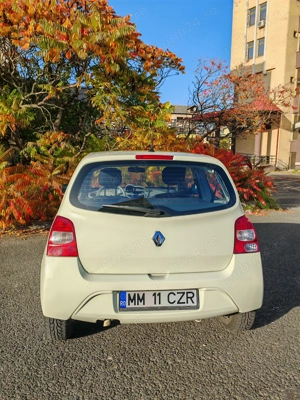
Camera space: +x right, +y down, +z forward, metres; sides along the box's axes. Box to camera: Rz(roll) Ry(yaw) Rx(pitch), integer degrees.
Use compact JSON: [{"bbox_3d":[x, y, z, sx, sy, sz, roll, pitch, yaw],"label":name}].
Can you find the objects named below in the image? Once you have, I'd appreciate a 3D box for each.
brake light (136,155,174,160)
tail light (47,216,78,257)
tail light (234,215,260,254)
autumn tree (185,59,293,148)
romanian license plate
[{"bbox_3d":[0.038,-0.299,2.220,0.255,0.032,0.040,0,9,-5],"label":"brake light"},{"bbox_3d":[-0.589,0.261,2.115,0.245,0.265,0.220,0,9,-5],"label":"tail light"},{"bbox_3d":[0.682,0.251,2.223,0.245,0.265,0.220,0,9,-5],"label":"tail light"},{"bbox_3d":[3.389,-2.977,12.387,3.900,4.840,3.600,0,9,-5],"label":"autumn tree"},{"bbox_3d":[0.059,0.653,2.053,0.520,0.113,0.020,0,9,-5],"label":"romanian license plate"}]

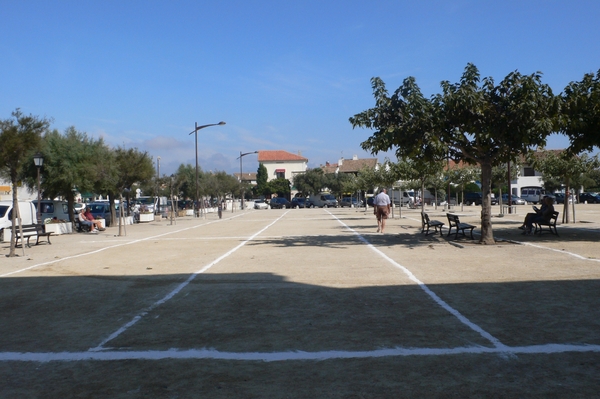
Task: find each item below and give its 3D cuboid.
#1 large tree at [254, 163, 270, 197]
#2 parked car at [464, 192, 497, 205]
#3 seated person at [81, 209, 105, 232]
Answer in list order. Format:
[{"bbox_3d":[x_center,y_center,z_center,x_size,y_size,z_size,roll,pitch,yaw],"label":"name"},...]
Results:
[{"bbox_3d":[-5.770,-2.179,82.000,2.300,6.900,2.300,-1,0,0],"label":"large tree"},{"bbox_3d":[24.428,-0.054,72.200,4.250,1.680,1.800,-1,0,35],"label":"parked car"},{"bbox_3d":[-10.341,1.028,26.947,0.900,1.220,0.520,-1,0,13],"label":"seated person"}]

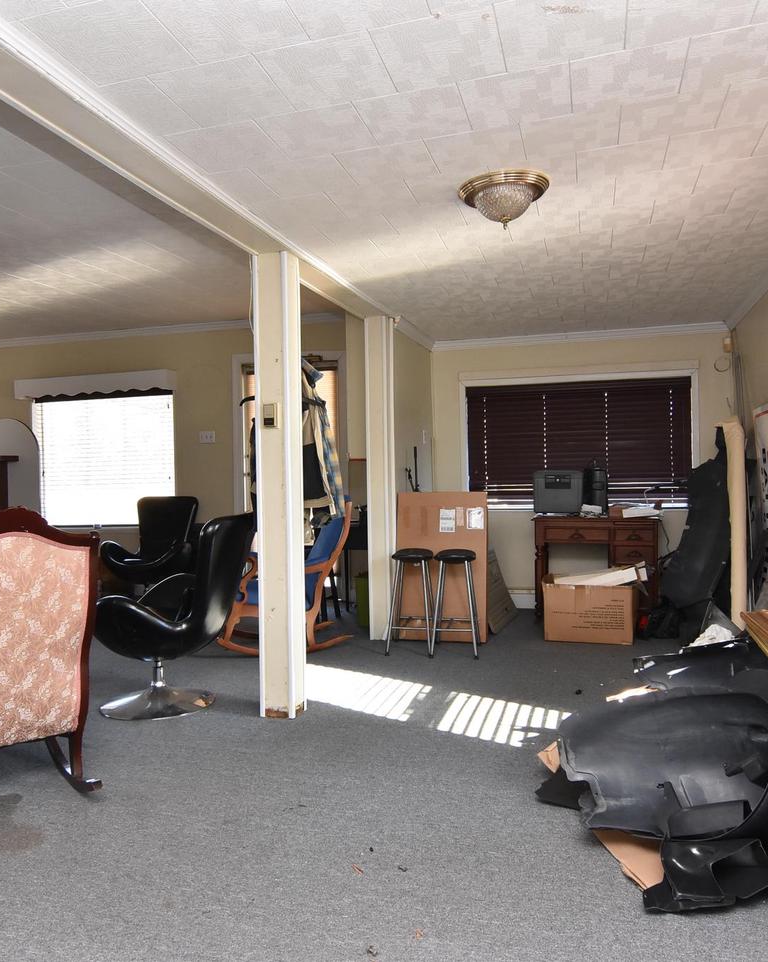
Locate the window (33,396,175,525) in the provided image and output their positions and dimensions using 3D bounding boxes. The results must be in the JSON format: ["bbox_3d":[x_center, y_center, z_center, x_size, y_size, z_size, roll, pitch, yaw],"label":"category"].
[{"bbox_3d":[-2.107,-0.154,5.395,1.250,0.970,0.080,-1,1,16],"label":"window"}]

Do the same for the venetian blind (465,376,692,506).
[{"bbox_3d":[1.553,-0.295,5.855,1.756,1.010,0.060,-1,1,16],"label":"venetian blind"}]

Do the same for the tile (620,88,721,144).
[{"bbox_3d":[0.907,-1.163,2.284,0.305,0.020,0.305,-2,1,18],"label":"tile"}]

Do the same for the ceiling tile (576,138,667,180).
[{"bbox_3d":[0.845,-1.147,2.580,0.305,0.018,0.300,-2,0,15],"label":"ceiling tile"}]

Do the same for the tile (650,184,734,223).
[{"bbox_3d":[1.303,-1.168,3.058,0.305,0.018,0.300,-2,0,15],"label":"tile"}]

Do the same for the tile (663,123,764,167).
[{"bbox_3d":[1.153,-1.172,2.526,0.305,0.015,0.305,-2,0,16],"label":"tile"}]

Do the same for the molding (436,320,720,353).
[{"bbox_3d":[1.518,-1.176,5.809,2.310,0.080,0.070,-1,1,16],"label":"molding"}]

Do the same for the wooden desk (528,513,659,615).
[{"bbox_3d":[1.670,0.678,5.778,0.955,0.785,0.480,-1,0,14],"label":"wooden desk"}]

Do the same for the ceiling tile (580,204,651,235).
[{"bbox_3d":[1.010,-1.155,3.137,0.305,0.018,0.300,-2,0,15],"label":"ceiling tile"}]

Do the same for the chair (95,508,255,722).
[{"bbox_3d":[-1.053,0.642,3.607,0.760,0.950,0.770,-1,0,3],"label":"chair"}]

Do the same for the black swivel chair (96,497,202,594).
[{"bbox_3d":[-1.970,0.624,6.050,0.780,0.990,0.760,-1,1,25],"label":"black swivel chair"}]

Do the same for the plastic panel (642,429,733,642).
[{"bbox_3d":[2.084,0.338,5.009,0.560,1.400,0.450,-1,1,16],"label":"plastic panel"}]

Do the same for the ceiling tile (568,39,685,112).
[{"bbox_3d":[0.680,-1.129,2.014,0.297,0.020,0.295,-1,1,16],"label":"ceiling tile"}]

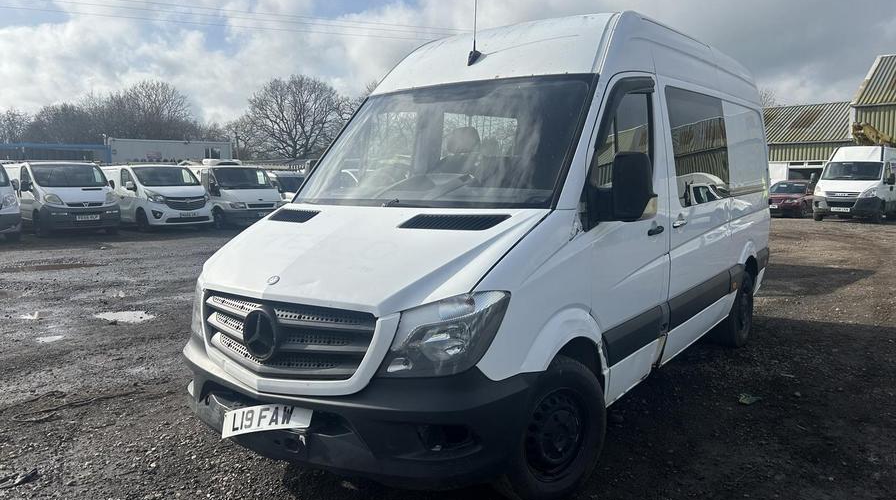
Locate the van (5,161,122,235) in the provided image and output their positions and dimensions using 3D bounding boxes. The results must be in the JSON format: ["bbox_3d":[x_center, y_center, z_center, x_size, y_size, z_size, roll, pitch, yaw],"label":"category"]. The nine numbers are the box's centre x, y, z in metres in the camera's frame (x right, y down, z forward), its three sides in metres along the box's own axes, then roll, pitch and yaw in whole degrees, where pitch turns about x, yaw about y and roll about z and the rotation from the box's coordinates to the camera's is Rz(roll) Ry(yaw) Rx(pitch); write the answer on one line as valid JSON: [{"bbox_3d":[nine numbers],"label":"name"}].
[{"bbox_3d":[-10.692,-1.459,18.378,4.782,1.970,1.980,6,9,44],"label":"van"}]

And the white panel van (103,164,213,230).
[{"bbox_3d":[-9.112,-1.689,20.656,4.999,1.980,2.000,6,9,44],"label":"white panel van"}]

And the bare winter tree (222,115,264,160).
[{"bbox_3d":[-15.672,-7.224,51.509,3.600,6.190,3.600,-2,7,-17],"label":"bare winter tree"}]

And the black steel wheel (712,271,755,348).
[{"bbox_3d":[2.618,0.519,6.169,0.235,0.700,0.700,4,8,36],"label":"black steel wheel"}]

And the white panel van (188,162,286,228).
[{"bbox_3d":[-7.164,-1.722,21.220,4.900,2.040,2.030,6,9,43],"label":"white panel van"}]

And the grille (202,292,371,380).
[{"bbox_3d":[-0.773,0.362,2.955,1.130,0.340,0.190,4,8,36],"label":"grille"}]

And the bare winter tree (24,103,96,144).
[{"bbox_3d":[-32.559,-8.448,56.396,6.300,7.680,6.000,-4,7,-30],"label":"bare winter tree"}]

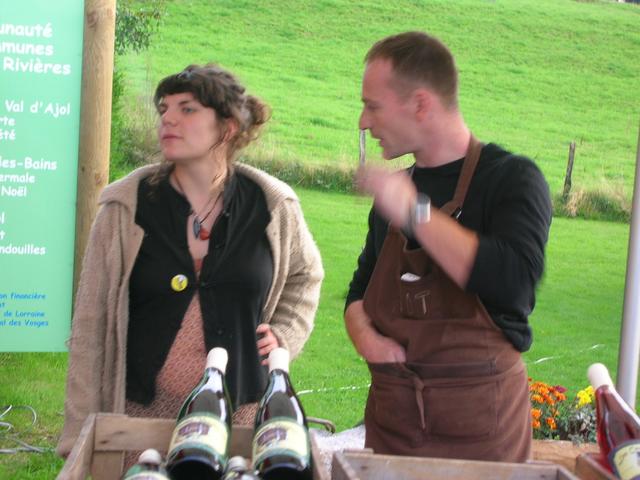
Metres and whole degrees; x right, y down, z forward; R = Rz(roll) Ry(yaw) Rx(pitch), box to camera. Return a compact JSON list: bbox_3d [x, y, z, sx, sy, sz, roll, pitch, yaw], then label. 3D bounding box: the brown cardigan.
[{"bbox_3d":[-0.295,0.205,3.121,0.590,0.760,0.340,3,6,0],"label":"brown cardigan"}]

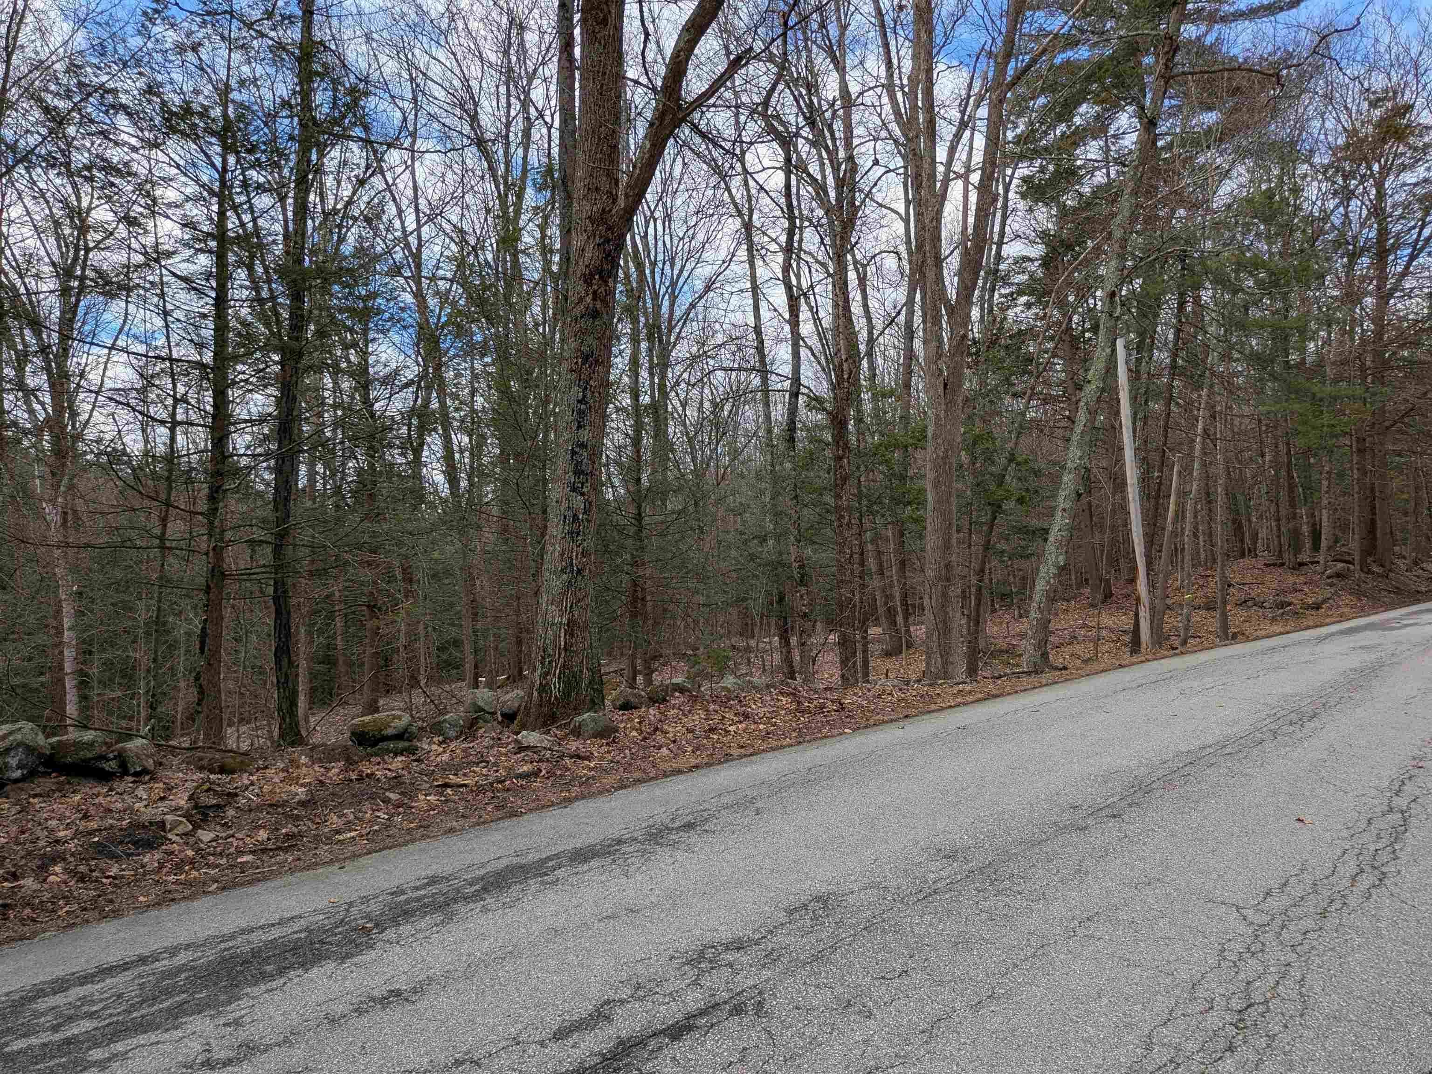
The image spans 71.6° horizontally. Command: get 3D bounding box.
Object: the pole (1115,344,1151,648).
[{"bbox_3d":[6.516,-0.685,15.485,0.160,4.900,0.160,-5,-2,24],"label":"pole"}]

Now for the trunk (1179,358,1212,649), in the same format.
[{"bbox_3d":[7.810,-0.605,16.185,0.170,4.830,0.160,5,-2,24],"label":"trunk"}]

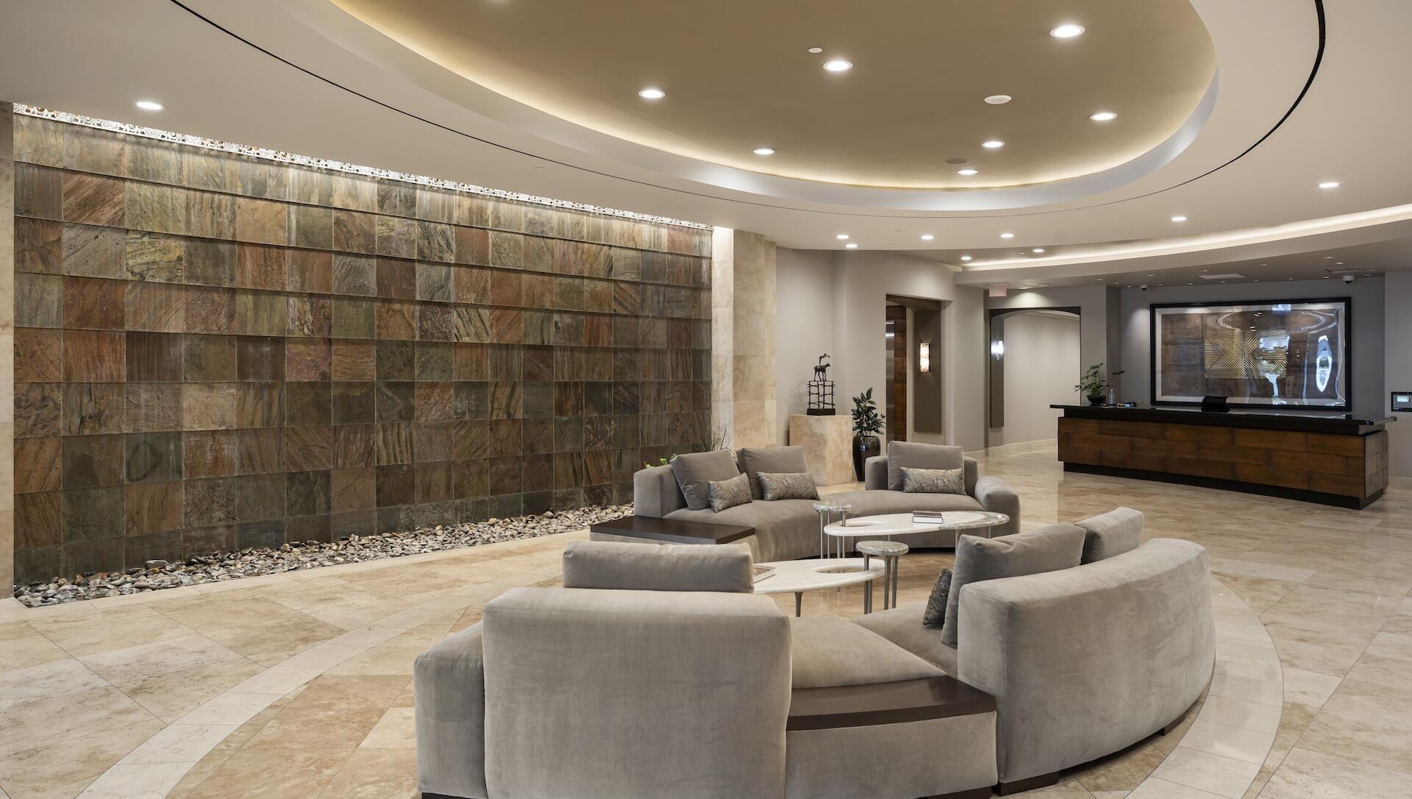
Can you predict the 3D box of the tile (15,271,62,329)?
[{"bbox_3d":[-4.603,-0.674,6.492,0.020,0.375,0.272,1,1,39],"label":"tile"}]

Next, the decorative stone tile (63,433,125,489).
[{"bbox_3d":[-4.538,0.455,6.993,0.030,0.388,0.405,0,1,40],"label":"decorative stone tile"}]

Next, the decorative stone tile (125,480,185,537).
[{"bbox_3d":[-4.272,0.839,7.304,0.030,0.388,0.405,0,1,41],"label":"decorative stone tile"}]

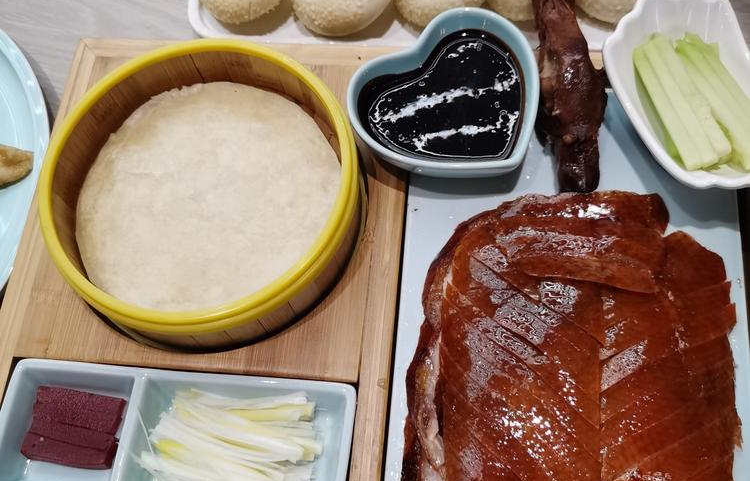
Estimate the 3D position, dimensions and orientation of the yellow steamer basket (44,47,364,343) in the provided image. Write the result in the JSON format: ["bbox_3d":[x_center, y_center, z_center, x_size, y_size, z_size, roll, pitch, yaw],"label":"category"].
[{"bbox_3d":[-0.096,-0.027,0.450,0.178,0.061,0.178,0,66,5],"label":"yellow steamer basket"}]

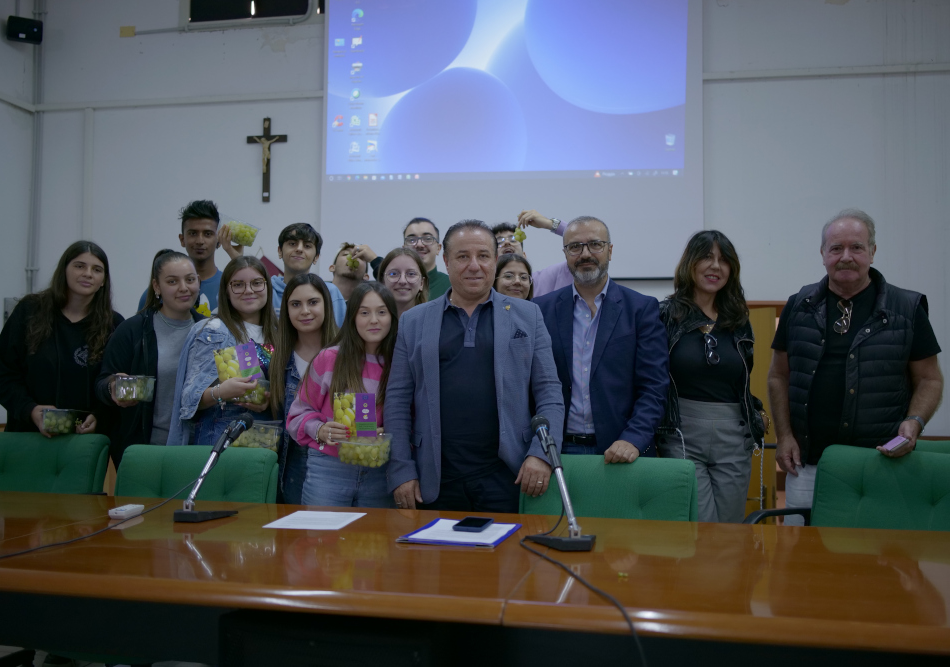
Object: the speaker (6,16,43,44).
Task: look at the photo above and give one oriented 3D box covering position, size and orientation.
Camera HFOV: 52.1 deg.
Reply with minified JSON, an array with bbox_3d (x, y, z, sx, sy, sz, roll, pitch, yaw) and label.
[{"bbox_3d":[-2.600,-1.738,5.616,0.190,0.140,0.150,1,6,-27],"label":"speaker"}]

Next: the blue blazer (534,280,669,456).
[{"bbox_3d":[0.429,0.192,3.375,0.500,0.740,0.360,0,-2,12],"label":"blue blazer"}]

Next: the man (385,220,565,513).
[{"bbox_3d":[-0.002,0.468,3.210,0.580,1.680,0.370,1,-2,0],"label":"man"}]

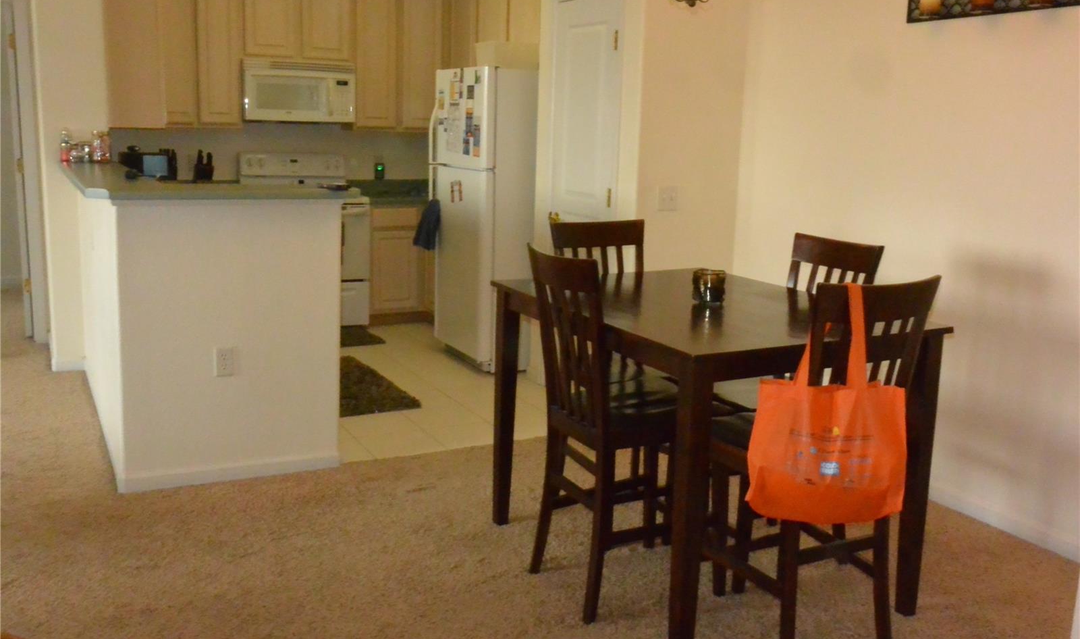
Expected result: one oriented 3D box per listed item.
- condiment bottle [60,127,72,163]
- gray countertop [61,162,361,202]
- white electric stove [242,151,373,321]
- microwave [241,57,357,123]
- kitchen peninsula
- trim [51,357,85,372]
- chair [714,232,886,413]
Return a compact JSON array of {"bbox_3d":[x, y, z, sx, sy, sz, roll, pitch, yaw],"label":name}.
[{"bbox_3d":[-2.534,-0.928,5.284,0.052,0.173,0.052,-4,12,-27],"label":"condiment bottle"},{"bbox_3d":[-1.634,-0.663,4.570,0.957,0.040,2.250,-4,12,-27],"label":"gray countertop"},{"bbox_3d":[-1.644,-0.535,6.881,0.756,1.180,0.650,-4,12,-27],"label":"white electric stove"},{"bbox_3d":[-1.689,-1.553,6.799,0.754,0.395,0.395,-4,12,-27],"label":"microwave"},{"bbox_3d":[-1.652,-0.115,4.769,1.033,1.165,2.124,-4,12,-27],"label":"kitchen peninsula"},{"bbox_3d":[-2.645,0.255,5.553,0.171,0.077,0.015,-4,12,-27],"label":"trim"},{"bbox_3d":[0.767,0.281,3.335,0.542,1.086,0.456,-4,12,-27],"label":"chair"}]

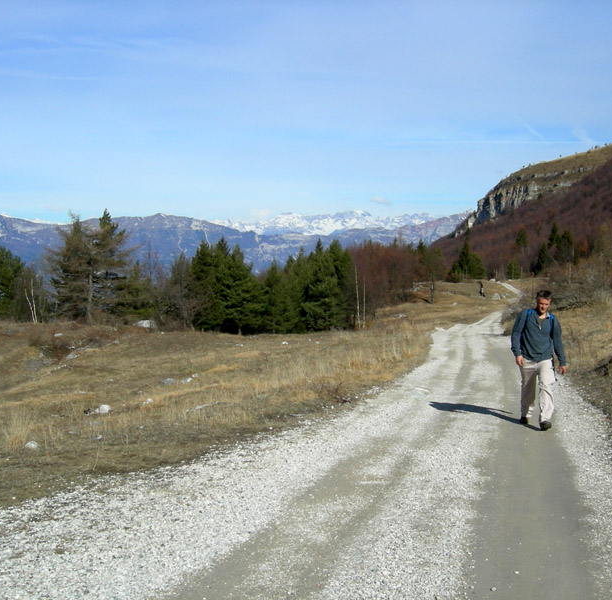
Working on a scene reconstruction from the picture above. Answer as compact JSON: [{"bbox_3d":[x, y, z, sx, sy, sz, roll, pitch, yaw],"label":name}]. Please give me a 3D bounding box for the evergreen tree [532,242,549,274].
[{"bbox_3d":[45.588,-8.033,170.000,3.100,6.190,3.100,0,2,0],"label":"evergreen tree"}]

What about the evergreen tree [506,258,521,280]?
[{"bbox_3d":[31.190,-4.580,132.000,2.100,3.310,2.100,0,0,0],"label":"evergreen tree"}]

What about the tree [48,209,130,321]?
[{"bbox_3d":[-14.860,-2.290,60.000,5.740,7.650,5.740,0,0,0],"label":"tree"}]

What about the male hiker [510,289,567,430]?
[{"bbox_3d":[2.968,0.756,11.200,0.690,1.750,0.620,1,2,15],"label":"male hiker"}]

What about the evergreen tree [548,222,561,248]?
[{"bbox_3d":[52.349,-12.850,185.000,2.950,6.950,2.950,0,2,0],"label":"evergreen tree"}]

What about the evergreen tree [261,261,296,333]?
[{"bbox_3d":[-1.910,-0.240,61.000,2.500,5.000,2.500,0,0,0],"label":"evergreen tree"}]

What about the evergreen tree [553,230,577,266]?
[{"bbox_3d":[50.040,-10.260,170.000,4.650,7.160,4.650,0,2,0],"label":"evergreen tree"}]

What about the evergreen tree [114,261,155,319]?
[{"bbox_3d":[-13.279,-0.736,68.000,3.100,4.650,3.100,0,2,0],"label":"evergreen tree"}]

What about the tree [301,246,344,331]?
[{"bbox_3d":[1.240,-0.827,66.000,3.310,6.390,3.310,0,2,0],"label":"tree"}]

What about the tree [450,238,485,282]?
[{"bbox_3d":[22.070,-5.880,120.000,5.190,6.420,5.190,0,0,0],"label":"tree"}]

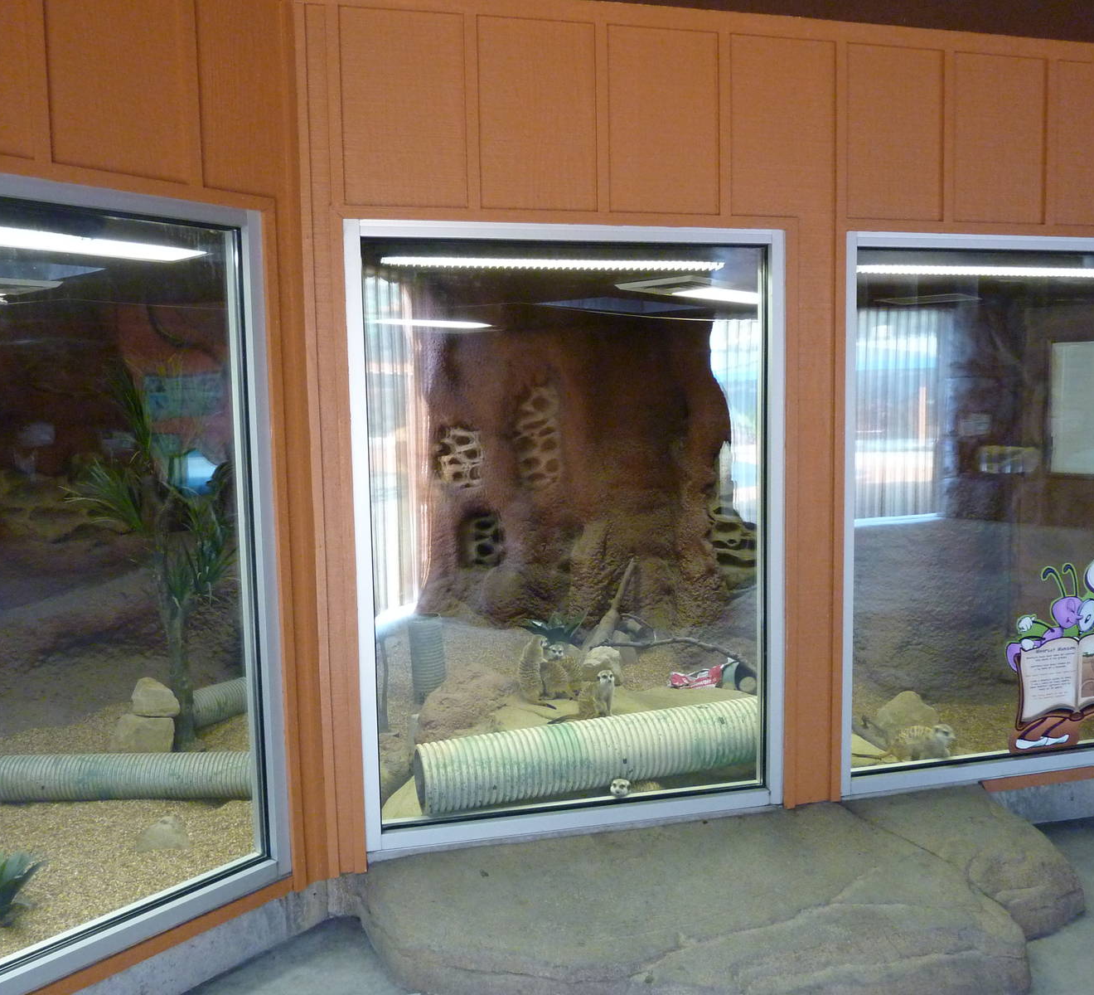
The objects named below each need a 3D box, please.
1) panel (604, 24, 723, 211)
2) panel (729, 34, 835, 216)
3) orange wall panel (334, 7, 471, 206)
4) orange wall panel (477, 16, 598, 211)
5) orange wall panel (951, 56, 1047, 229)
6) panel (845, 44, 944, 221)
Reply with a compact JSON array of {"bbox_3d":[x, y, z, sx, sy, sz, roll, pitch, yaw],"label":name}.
[{"bbox_3d":[0.370,-1.172,3.001,0.364,0.558,0.030,-3,5,-14],"label":"panel"},{"bbox_3d":[0.764,-1.190,3.096,0.364,0.558,0.030,-3,5,-14],"label":"panel"},{"bbox_3d":[-0.420,-1.138,2.810,0.364,0.558,0.030,-3,5,-14],"label":"orange wall panel"},{"bbox_3d":[-0.025,-1.155,2.906,0.364,0.558,0.030,-3,5,-14],"label":"orange wall panel"},{"bbox_3d":[1.554,-1.224,3.287,0.364,0.558,0.030,-3,5,-14],"label":"orange wall panel"},{"bbox_3d":[1.159,-1.207,3.192,0.364,0.558,0.030,-3,5,-14],"label":"panel"}]

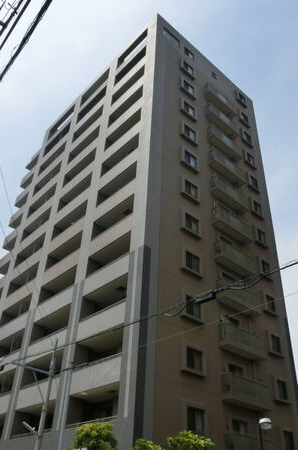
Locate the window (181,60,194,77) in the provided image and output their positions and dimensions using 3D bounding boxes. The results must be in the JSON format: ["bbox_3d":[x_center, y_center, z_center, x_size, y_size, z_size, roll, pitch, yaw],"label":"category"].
[{"bbox_3d":[3.573,-14.193,37.677,1.297,1.169,0.161,29,-43,-32],"label":"window"}]

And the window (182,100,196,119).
[{"bbox_3d":[3.237,-9.432,33.991,1.242,1.192,0.149,30,-44,-31],"label":"window"}]

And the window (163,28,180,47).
[{"bbox_3d":[2.055,-17.146,38.008,2.139,1.289,0.161,29,-43,-32],"label":"window"}]

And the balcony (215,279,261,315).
[{"bbox_3d":[5.755,4.611,26.599,3.675,1.311,0.656,30,-44,-31],"label":"balcony"}]

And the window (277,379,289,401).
[{"bbox_3d":[8.598,10.608,26.697,1.080,1.114,0.161,29,-43,-32],"label":"window"}]

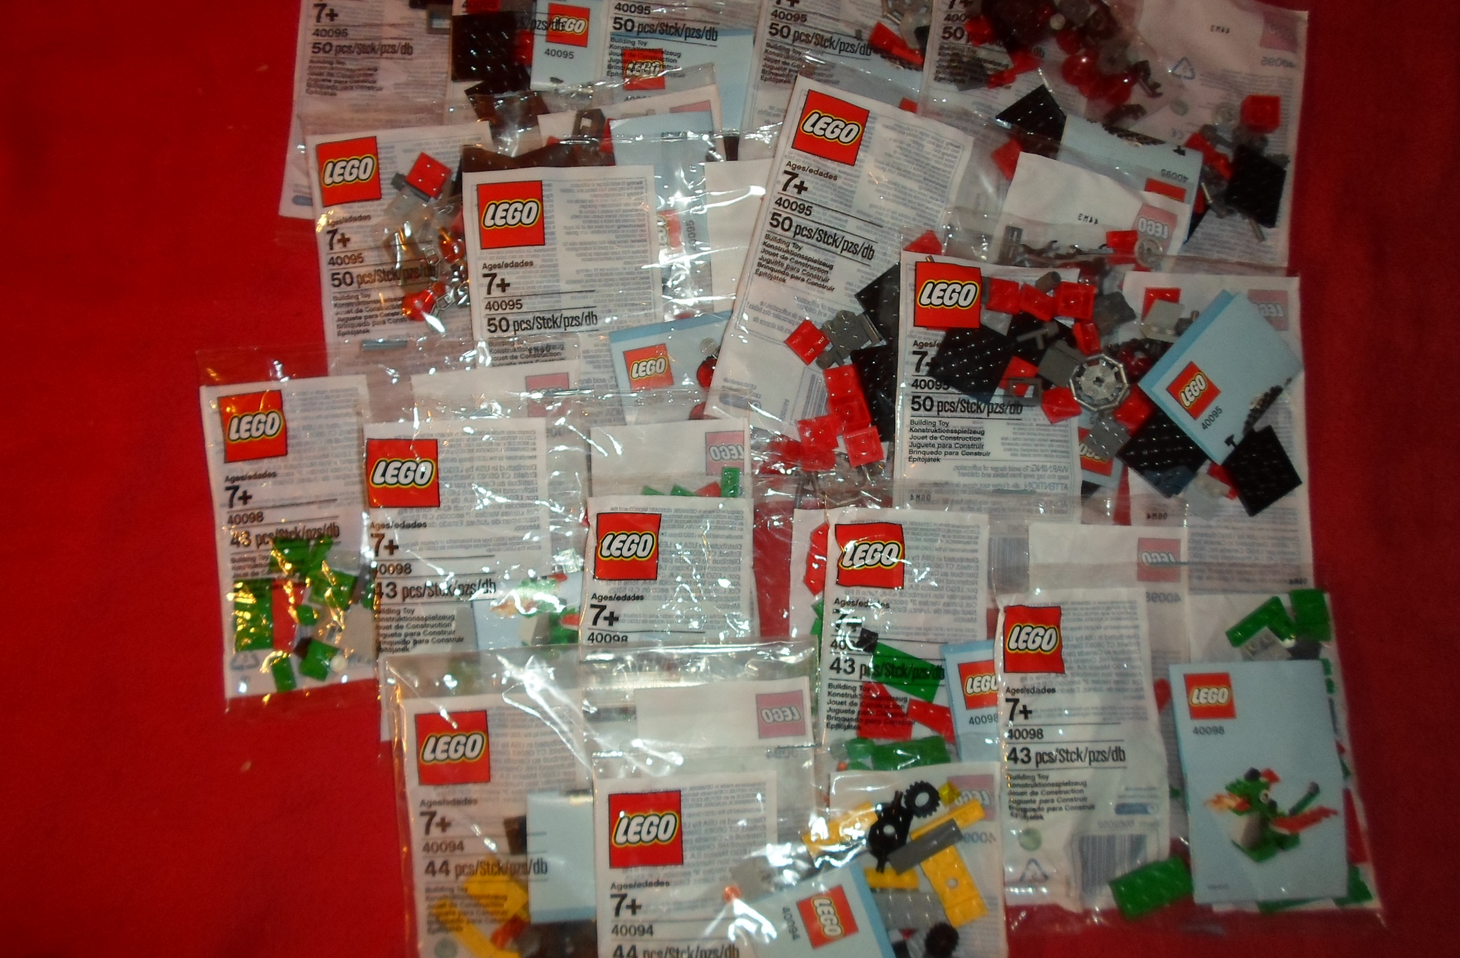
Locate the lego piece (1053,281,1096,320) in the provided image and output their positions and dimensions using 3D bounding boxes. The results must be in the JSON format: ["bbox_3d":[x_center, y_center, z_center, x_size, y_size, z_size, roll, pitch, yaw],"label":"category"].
[{"bbox_3d":[0.159,-0.082,0.486,0.016,0.011,0.016,5,80,1],"label":"lego piece"}]

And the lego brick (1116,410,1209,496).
[{"bbox_3d":[0.207,-0.013,0.502,0.032,0.005,0.032,40,82,7],"label":"lego brick"}]

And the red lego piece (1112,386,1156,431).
[{"bbox_3d":[0.187,-0.031,0.491,0.016,0.006,0.016,43,83,-3],"label":"red lego piece"}]

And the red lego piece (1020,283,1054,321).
[{"bbox_3d":[0.142,-0.082,0.488,0.016,0.011,0.008,28,81,5],"label":"red lego piece"}]

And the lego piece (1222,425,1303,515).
[{"bbox_3d":[0.254,-0.003,0.507,0.032,0.005,0.032,-33,93,-10],"label":"lego piece"}]

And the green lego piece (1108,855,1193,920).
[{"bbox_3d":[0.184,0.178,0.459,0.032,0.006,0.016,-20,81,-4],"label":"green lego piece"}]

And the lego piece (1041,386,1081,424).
[{"bbox_3d":[0.154,-0.035,0.494,0.016,0.009,0.016,-23,81,-5],"label":"lego piece"}]

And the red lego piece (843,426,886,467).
[{"bbox_3d":[0.063,-0.014,0.497,0.016,0.005,0.016,-15,79,2],"label":"red lego piece"}]

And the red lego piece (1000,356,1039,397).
[{"bbox_3d":[0.136,-0.048,0.499,0.015,0.006,0.016,25,89,-8],"label":"red lego piece"}]

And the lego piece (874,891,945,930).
[{"bbox_3d":[0.078,0.187,0.457,0.032,0.005,0.016,0,80,0],"label":"lego piece"}]

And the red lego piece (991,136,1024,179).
[{"bbox_3d":[0.141,-0.158,0.523,0.008,0.011,0.016,-33,81,-6],"label":"red lego piece"}]

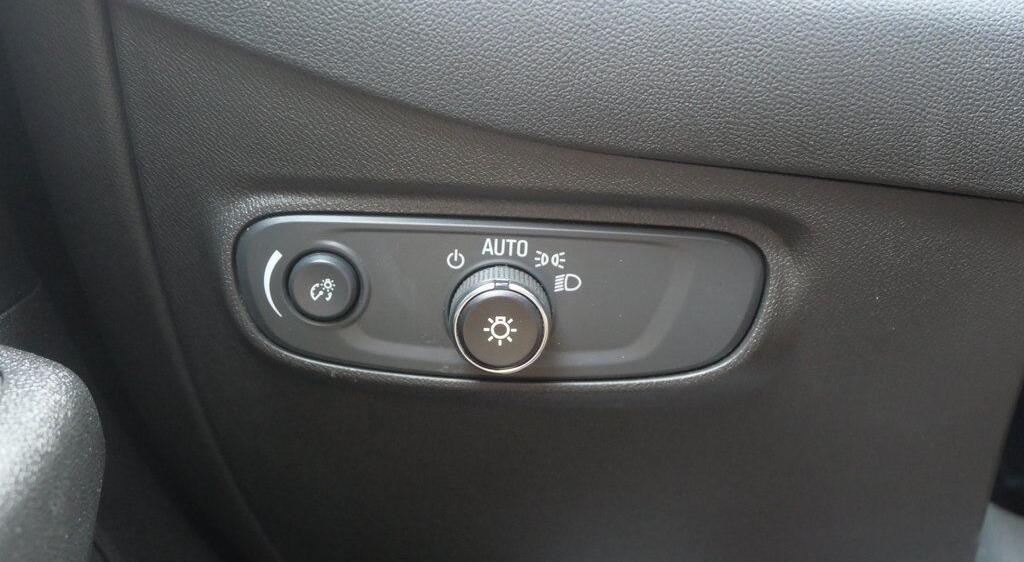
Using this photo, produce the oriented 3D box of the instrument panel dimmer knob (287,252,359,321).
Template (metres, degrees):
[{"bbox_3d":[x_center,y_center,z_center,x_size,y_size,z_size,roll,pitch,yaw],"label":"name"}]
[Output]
[{"bbox_3d":[-0.061,0.002,0.323,0.022,0.022,0.006,2,18,-1],"label":"instrument panel dimmer knob"}]

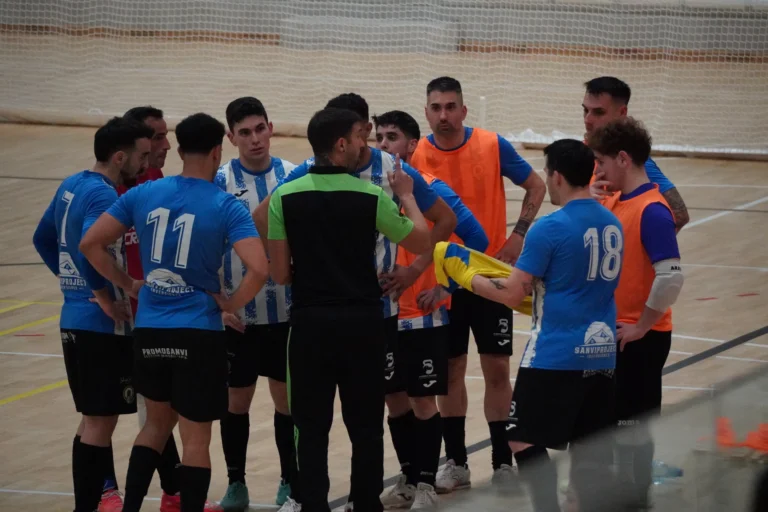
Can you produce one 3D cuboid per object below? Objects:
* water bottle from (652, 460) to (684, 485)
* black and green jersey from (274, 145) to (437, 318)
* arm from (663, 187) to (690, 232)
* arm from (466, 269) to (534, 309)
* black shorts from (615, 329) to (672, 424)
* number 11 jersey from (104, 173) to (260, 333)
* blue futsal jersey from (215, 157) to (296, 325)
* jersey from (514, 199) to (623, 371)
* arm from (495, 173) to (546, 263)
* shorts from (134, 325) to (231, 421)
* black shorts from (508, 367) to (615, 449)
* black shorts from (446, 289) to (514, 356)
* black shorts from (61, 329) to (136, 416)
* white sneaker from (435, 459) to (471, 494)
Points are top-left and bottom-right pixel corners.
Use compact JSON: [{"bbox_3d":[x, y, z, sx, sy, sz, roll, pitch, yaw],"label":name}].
[{"bbox_3d":[1.173,0.959,35.452,0.310,0.090,0.090,1,6,2],"label":"water bottle"},{"bbox_3d":[-0.175,-0.070,33.900,0.630,0.650,0.330,0,10,0],"label":"black and green jersey"},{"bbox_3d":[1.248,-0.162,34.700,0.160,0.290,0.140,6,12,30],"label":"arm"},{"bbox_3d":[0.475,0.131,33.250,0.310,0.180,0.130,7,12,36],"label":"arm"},{"bbox_3d":[1.058,0.492,33.600,0.320,0.420,0.370,3,10,16],"label":"black shorts"},{"bbox_3d":[-0.834,-0.012,33.200,0.590,0.660,0.320,3,6,22],"label":"number 11 jersey"},{"bbox_3d":[-0.538,-0.067,34.400,0.480,0.720,0.290,0,6,-12],"label":"blue futsal jersey"},{"bbox_3d":[0.752,0.116,32.500,0.330,0.680,0.500,6,8,42],"label":"jersey"},{"bbox_3d":[0.597,-0.168,35.050,0.220,0.410,0.180,2,6,10],"label":"arm"},{"bbox_3d":[-0.847,0.481,33.400,0.400,0.410,0.290,4,11,20],"label":"shorts"},{"bbox_3d":[0.723,0.582,32.500,0.360,0.420,0.400,6,8,42],"label":"black shorts"},{"bbox_3d":[0.382,0.234,35.050,0.380,0.420,0.280,2,6,12],"label":"black shorts"},{"bbox_3d":[-1.201,0.478,33.800,0.300,0.400,0.370,-5,11,-26],"label":"black shorts"},{"bbox_3d":[0.291,0.956,34.600,0.110,0.120,0.290,5,11,26],"label":"white sneaker"}]

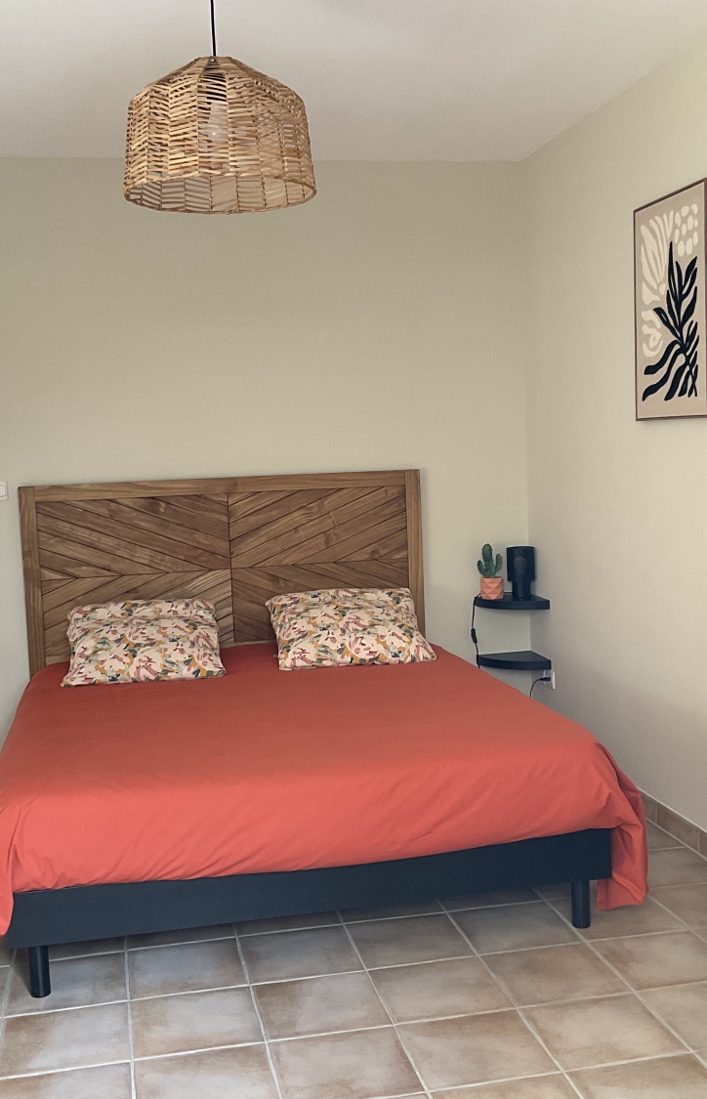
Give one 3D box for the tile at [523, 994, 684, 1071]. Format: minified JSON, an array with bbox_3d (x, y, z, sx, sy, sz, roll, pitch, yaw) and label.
[{"bbox_3d":[0.571,1.107,2.820,0.297,0.010,0.297,-3,5,-12],"label":"tile"}]

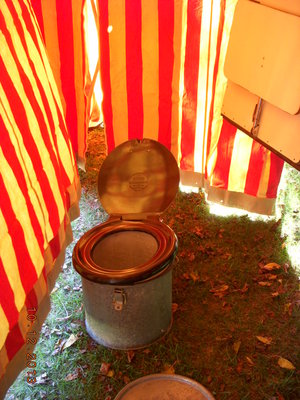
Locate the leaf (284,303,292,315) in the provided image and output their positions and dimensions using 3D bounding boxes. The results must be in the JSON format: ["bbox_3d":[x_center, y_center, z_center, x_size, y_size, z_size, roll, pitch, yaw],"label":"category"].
[{"bbox_3d":[0.584,0.458,2.289,0.026,0.015,0.078,11,28,22],"label":"leaf"}]

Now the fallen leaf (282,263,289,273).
[{"bbox_3d":[0.648,0.321,2.567,0.023,0.015,0.080,7,27,15],"label":"fallen leaf"}]

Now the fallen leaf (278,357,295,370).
[{"bbox_3d":[0.502,0.602,1.996,0.048,0.015,0.069,-21,33,-36],"label":"fallen leaf"}]

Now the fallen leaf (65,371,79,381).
[{"bbox_3d":[-0.263,0.592,1.821,0.048,0.013,0.027,-18,35,-27],"label":"fallen leaf"}]

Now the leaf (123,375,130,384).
[{"bbox_3d":[-0.083,0.638,1.930,0.025,0.015,0.045,-8,27,-15],"label":"leaf"}]

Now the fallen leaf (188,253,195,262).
[{"bbox_3d":[0.182,0.252,2.380,0.031,0.013,0.057,-9,32,-14],"label":"fallen leaf"}]

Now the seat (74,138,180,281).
[{"bbox_3d":[-0.078,0.023,1.946,0.374,0.286,0.541,1,31,2],"label":"seat"}]

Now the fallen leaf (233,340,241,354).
[{"bbox_3d":[0.310,0.523,1.926,0.023,0.013,0.060,9,32,15],"label":"fallen leaf"}]

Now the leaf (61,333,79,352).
[{"bbox_3d":[-0.309,0.552,2.102,0.042,0.020,0.098,12,29,23],"label":"leaf"}]

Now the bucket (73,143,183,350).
[{"bbox_3d":[-0.083,0.165,2.117,0.395,0.700,0.483,4,26,9],"label":"bucket"}]

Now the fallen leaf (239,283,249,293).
[{"bbox_3d":[0.380,0.356,2.204,0.025,0.013,0.055,23,38,33],"label":"fallen leaf"}]

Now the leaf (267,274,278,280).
[{"bbox_3d":[0.563,0.357,2.495,0.056,0.015,0.045,-2,26,-3],"label":"leaf"}]

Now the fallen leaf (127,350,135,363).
[{"bbox_3d":[-0.068,0.546,1.893,0.025,0.013,0.052,1,31,3],"label":"fallen leaf"}]

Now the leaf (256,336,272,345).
[{"bbox_3d":[0.412,0.505,1.955,0.057,0.013,0.026,20,37,30],"label":"leaf"}]

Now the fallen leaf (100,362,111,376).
[{"bbox_3d":[-0.162,0.616,1.976,0.035,0.015,0.066,-2,26,-4],"label":"fallen leaf"}]

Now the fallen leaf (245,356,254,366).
[{"bbox_3d":[0.344,0.556,1.871,0.020,0.013,0.040,-16,34,-23],"label":"fallen leaf"}]

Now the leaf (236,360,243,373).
[{"bbox_3d":[0.327,0.608,1.985,0.021,0.015,0.059,3,26,8],"label":"leaf"}]

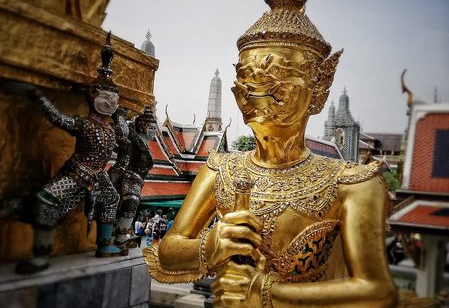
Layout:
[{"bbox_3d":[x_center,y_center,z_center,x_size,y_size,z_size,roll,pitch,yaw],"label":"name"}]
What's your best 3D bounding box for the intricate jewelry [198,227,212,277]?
[{"bbox_3d":[-0.043,0.236,1.130,0.040,0.112,0.085,2,-4,14],"label":"intricate jewelry"}]

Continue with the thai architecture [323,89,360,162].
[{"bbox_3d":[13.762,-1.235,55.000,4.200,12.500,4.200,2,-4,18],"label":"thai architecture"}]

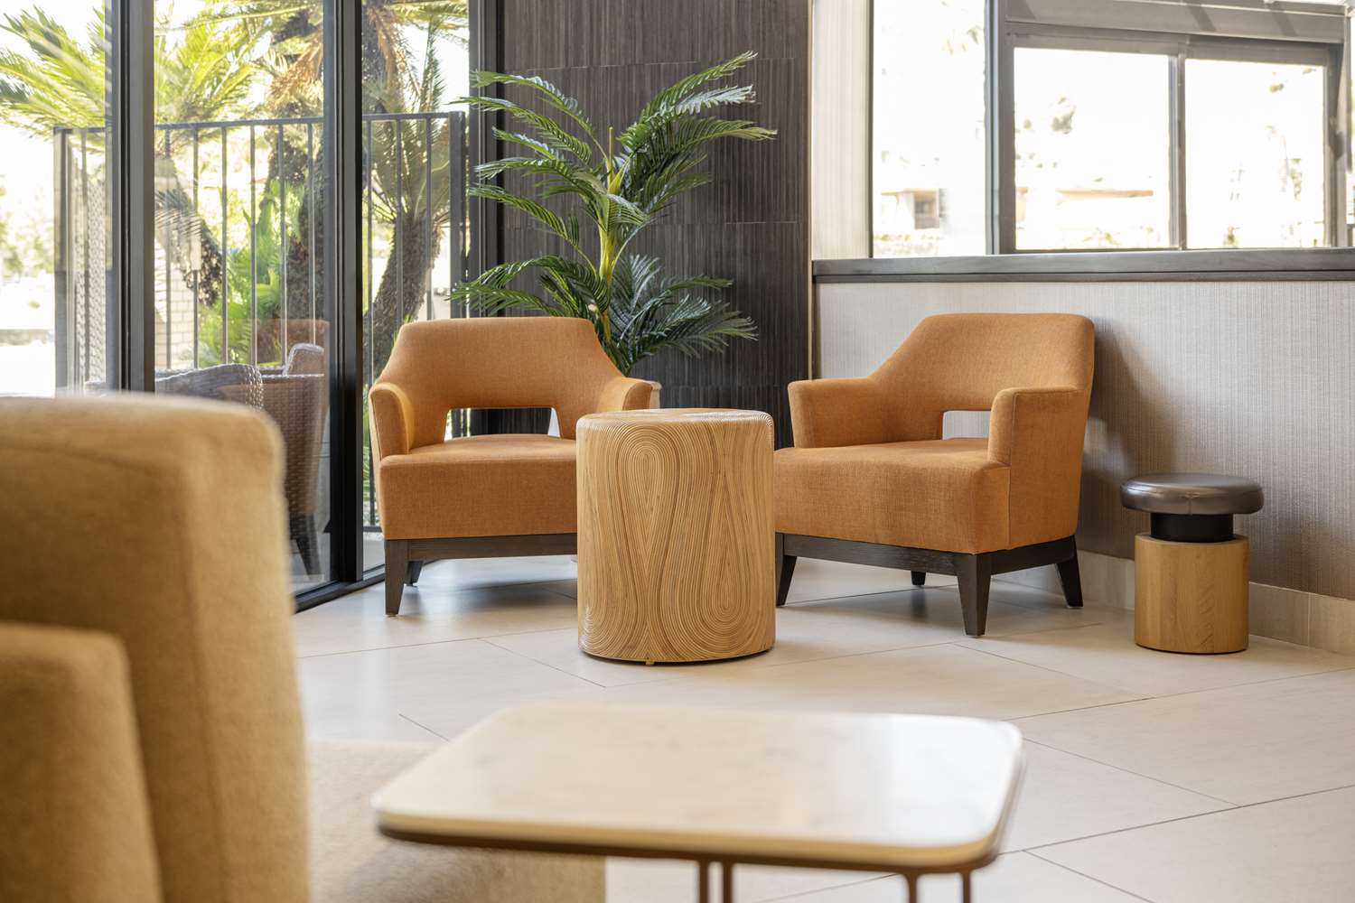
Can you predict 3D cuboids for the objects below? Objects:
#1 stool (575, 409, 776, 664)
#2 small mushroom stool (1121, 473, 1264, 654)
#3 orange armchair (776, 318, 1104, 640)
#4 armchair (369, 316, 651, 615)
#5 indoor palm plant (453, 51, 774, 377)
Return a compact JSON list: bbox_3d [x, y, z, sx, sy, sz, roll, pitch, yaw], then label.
[{"bbox_3d":[-0.003,0.202,4.790,0.502,0.582,0.502,0,4,0],"label":"stool"},{"bbox_3d":[1.312,0.276,4.799,0.363,0.424,0.363,0,4,0],"label":"small mushroom stool"},{"bbox_3d":[0.768,0.018,5.450,0.809,0.823,0.707,4,6,44],"label":"orange armchair"},{"bbox_3d":[-0.528,0.004,5.654,0.809,0.823,0.707,-1,4,-15],"label":"armchair"},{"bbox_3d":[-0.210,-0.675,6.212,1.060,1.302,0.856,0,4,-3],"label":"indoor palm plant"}]

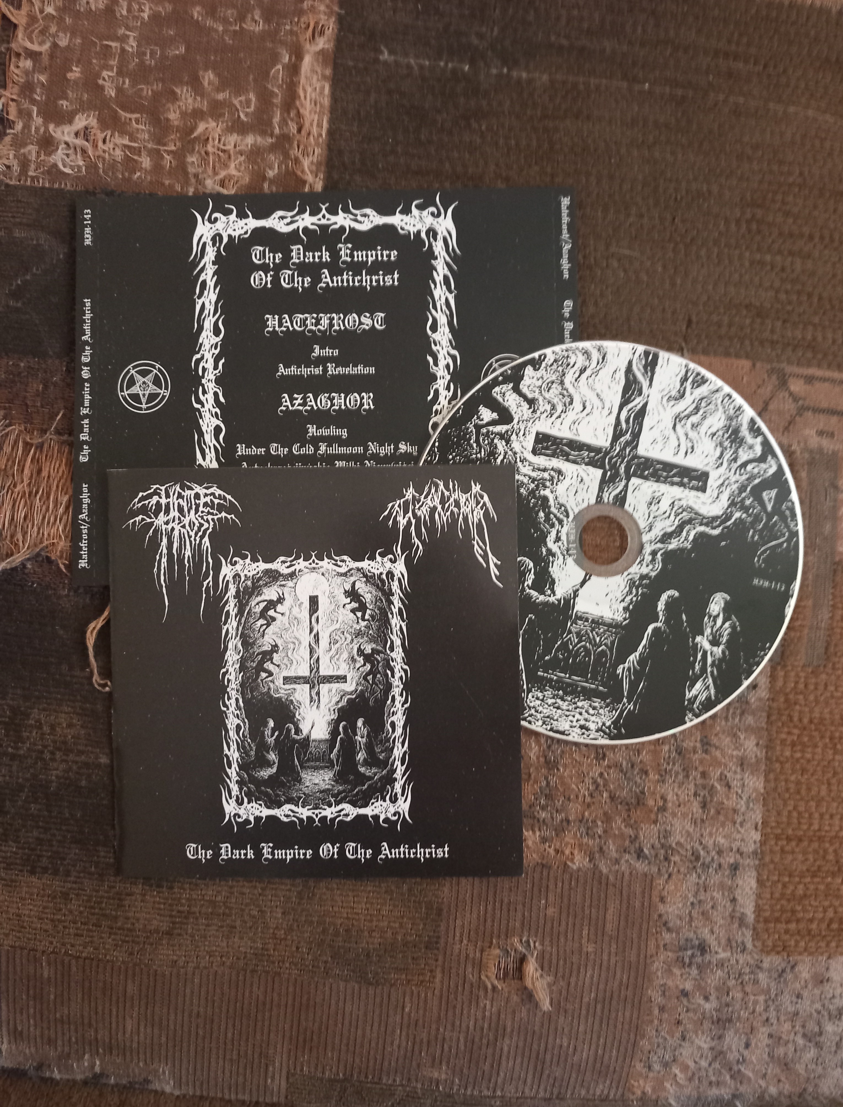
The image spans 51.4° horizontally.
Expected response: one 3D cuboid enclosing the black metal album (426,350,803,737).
[{"bbox_3d":[0.055,-0.004,0.261,0.120,0.001,0.120,12,88,0],"label":"black metal album"}]

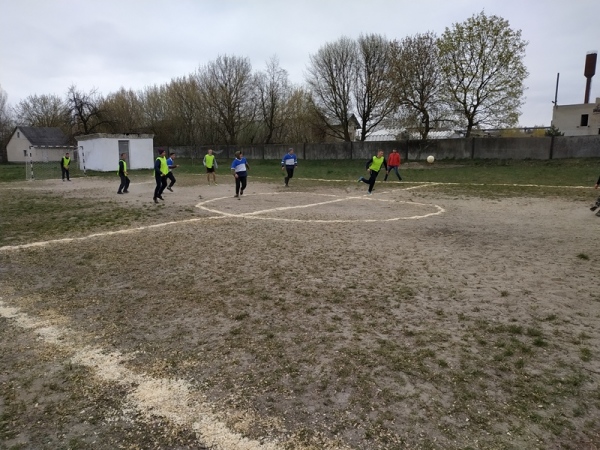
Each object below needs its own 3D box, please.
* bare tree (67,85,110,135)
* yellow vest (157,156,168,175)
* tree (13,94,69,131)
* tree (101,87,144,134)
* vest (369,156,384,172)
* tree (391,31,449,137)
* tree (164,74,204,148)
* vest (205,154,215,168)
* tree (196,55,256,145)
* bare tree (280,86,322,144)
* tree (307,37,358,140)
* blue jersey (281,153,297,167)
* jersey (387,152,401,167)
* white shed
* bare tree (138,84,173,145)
[{"bbox_3d":[-20.675,-10.011,40.869,4.518,7.264,4.292,0,10,0],"label":"bare tree"},{"bbox_3d":[-4.363,-1.863,13.200,0.310,0.620,0.420,5,12,29],"label":"yellow vest"},{"bbox_3d":[-45.983,-17.522,74.000,9.400,10.800,9.200,-1,10,0],"label":"tree"},{"bbox_3d":[-29.868,-16.911,70.000,7.000,11.000,7.000,-1,10,0],"label":"tree"},{"bbox_3d":[2.786,-2.210,15.149,0.470,0.600,0.330,6,13,-38],"label":"vest"},{"bbox_3d":[12.021,-12.870,41.875,5.834,12.201,5.543,0,10,0],"label":"tree"},{"bbox_3d":[-16.970,-15.915,61.141,5.877,11.835,5.583,0,10,0],"label":"tree"},{"bbox_3d":[-4.307,-3.008,19.800,0.440,0.640,0.280,-2,10,-8],"label":"vest"},{"bbox_3d":[-10.282,-16.665,59.000,8.400,14.000,8.200,-1,10,0],"label":"tree"},{"bbox_3d":[0.186,-12.759,51.550,5.203,8.676,4.943,0,10,0],"label":"bare tree"},{"bbox_3d":[3.479,-14.198,46.715,5.723,13.296,5.437,0,10,0],"label":"tree"},{"bbox_3d":[-0.517,-2.931,18.700,0.640,0.640,0.320,-2,10,-6],"label":"blue jersey"},{"bbox_3d":[4.829,-3.391,21.439,0.660,0.720,0.340,1,10,7],"label":"jersey"},{"bbox_3d":[-15.364,-6.058,34.623,4.300,2.900,4.600,8,14,41],"label":"white shed"},{"bbox_3d":[-22.289,-15.960,64.182,5.244,10.950,4.982,0,10,0],"label":"bare tree"}]

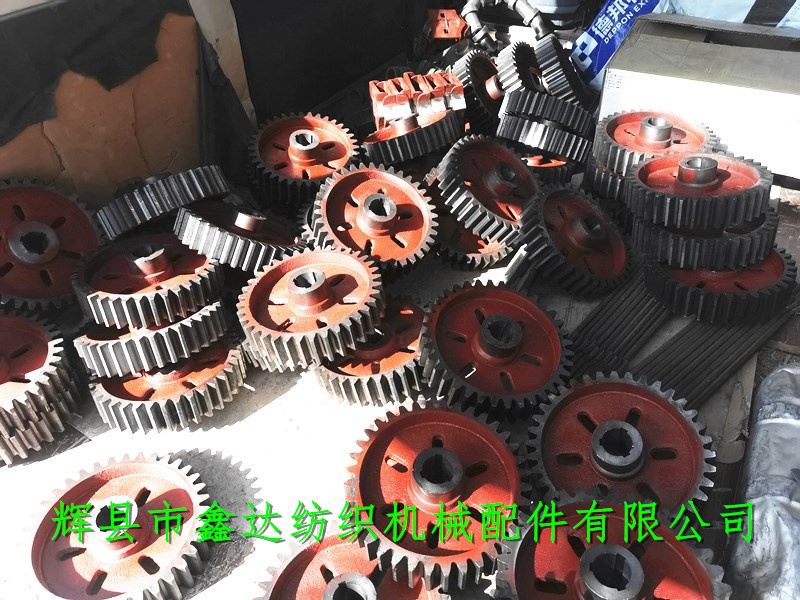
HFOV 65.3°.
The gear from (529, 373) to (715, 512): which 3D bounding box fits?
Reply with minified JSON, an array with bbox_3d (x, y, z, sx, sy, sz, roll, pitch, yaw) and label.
[{"bbox_3d":[0.281,0.199,0.808,0.228,0.069,0.228,3,55,20],"label":"gear"}]

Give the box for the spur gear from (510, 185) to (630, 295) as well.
[{"bbox_3d":[0.342,-0.119,1.188,0.228,0.069,0.228,-34,82,-40],"label":"spur gear"}]

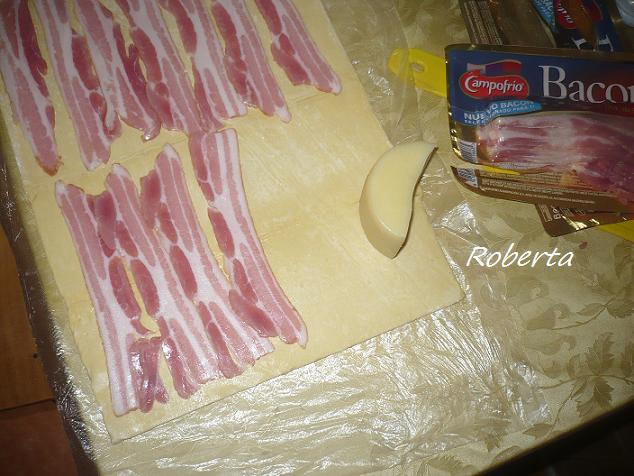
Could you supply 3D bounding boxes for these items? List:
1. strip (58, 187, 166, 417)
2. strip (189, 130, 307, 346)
[{"bbox_3d":[-0.175,0.043,0.557,0.052,0.007,0.219,-15,76,-17],"label":"strip"},{"bbox_3d":[-0.069,-0.001,0.596,0.054,0.007,0.229,-16,76,-17],"label":"strip"}]

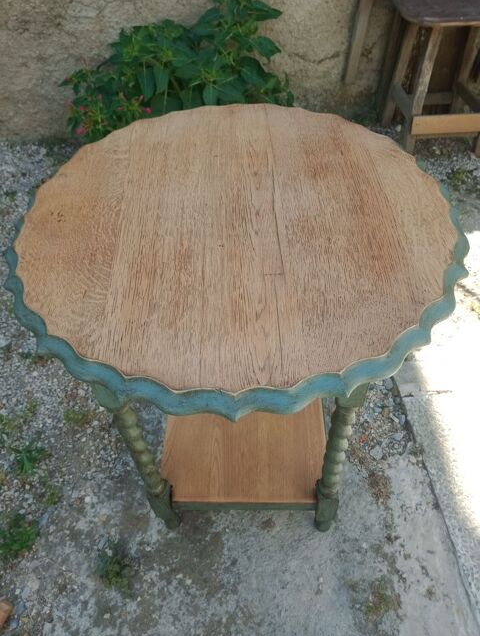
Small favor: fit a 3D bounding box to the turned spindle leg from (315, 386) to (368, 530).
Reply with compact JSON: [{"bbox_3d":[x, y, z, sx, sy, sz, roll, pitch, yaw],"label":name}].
[{"bbox_3d":[0.159,0.232,0.820,0.043,0.640,0.043,-1,49,4],"label":"turned spindle leg"}]

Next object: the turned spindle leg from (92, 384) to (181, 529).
[{"bbox_3d":[-0.163,0.236,0.841,0.043,0.640,0.043,-1,49,4],"label":"turned spindle leg"}]

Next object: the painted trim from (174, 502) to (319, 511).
[{"bbox_3d":[0.008,0.351,0.958,0.285,0.037,0.020,-1,49,4],"label":"painted trim"}]

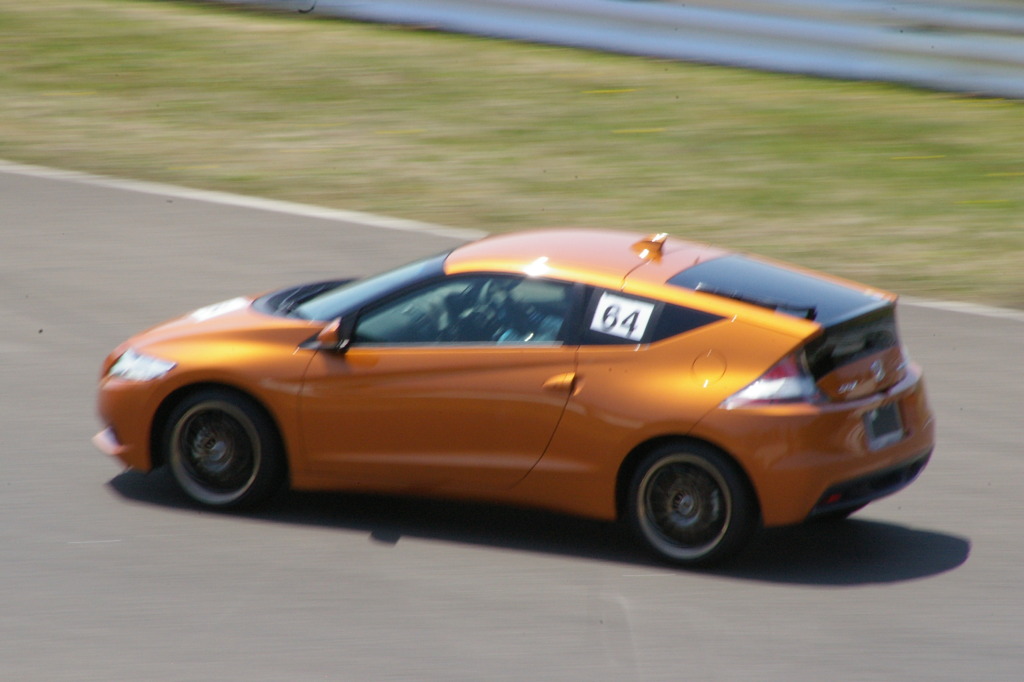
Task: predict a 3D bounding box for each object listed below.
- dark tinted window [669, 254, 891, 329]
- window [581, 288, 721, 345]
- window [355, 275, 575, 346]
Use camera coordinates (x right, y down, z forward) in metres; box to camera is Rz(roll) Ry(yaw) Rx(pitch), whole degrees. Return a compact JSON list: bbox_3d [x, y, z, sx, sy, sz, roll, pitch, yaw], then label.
[{"bbox_3d":[1.265,-0.246,49.954,0.817,0.110,0.920,17,16,22],"label":"dark tinted window"},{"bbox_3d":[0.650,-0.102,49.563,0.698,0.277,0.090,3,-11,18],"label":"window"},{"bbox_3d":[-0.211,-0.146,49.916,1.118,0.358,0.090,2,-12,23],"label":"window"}]

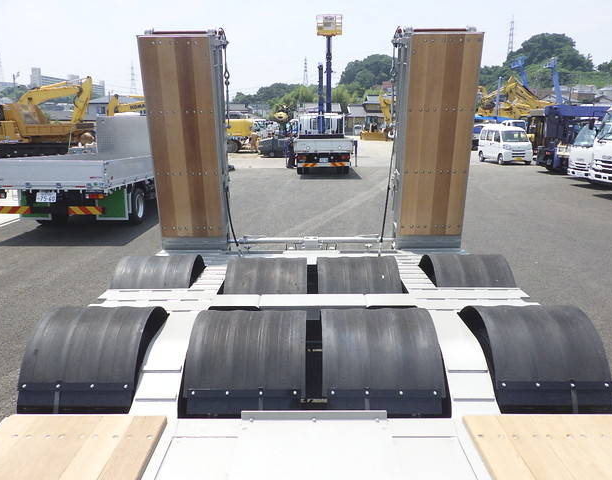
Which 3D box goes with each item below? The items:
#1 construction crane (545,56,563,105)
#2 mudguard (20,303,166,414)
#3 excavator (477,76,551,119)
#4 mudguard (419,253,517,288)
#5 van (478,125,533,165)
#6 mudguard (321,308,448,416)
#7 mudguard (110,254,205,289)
[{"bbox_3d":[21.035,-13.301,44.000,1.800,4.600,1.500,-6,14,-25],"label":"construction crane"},{"bbox_3d":[-1.145,0.581,2.928,0.590,0.400,0.800,0,13,0],"label":"mudguard"},{"bbox_3d":[13.688,-8.230,33.852,6.500,5.000,3.000,0,13,1],"label":"excavator"},{"bbox_3d":[1.237,0.309,4.061,0.590,0.380,0.780,0,13,0],"label":"mudguard"},{"bbox_3d":[9.996,-4.781,25.866,1.475,1.875,3.395,-1,13,-2],"label":"van"},{"bbox_3d":[0.380,0.606,2.931,0.600,0.400,0.800,0,13,0],"label":"mudguard"},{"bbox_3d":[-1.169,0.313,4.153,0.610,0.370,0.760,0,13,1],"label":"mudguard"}]

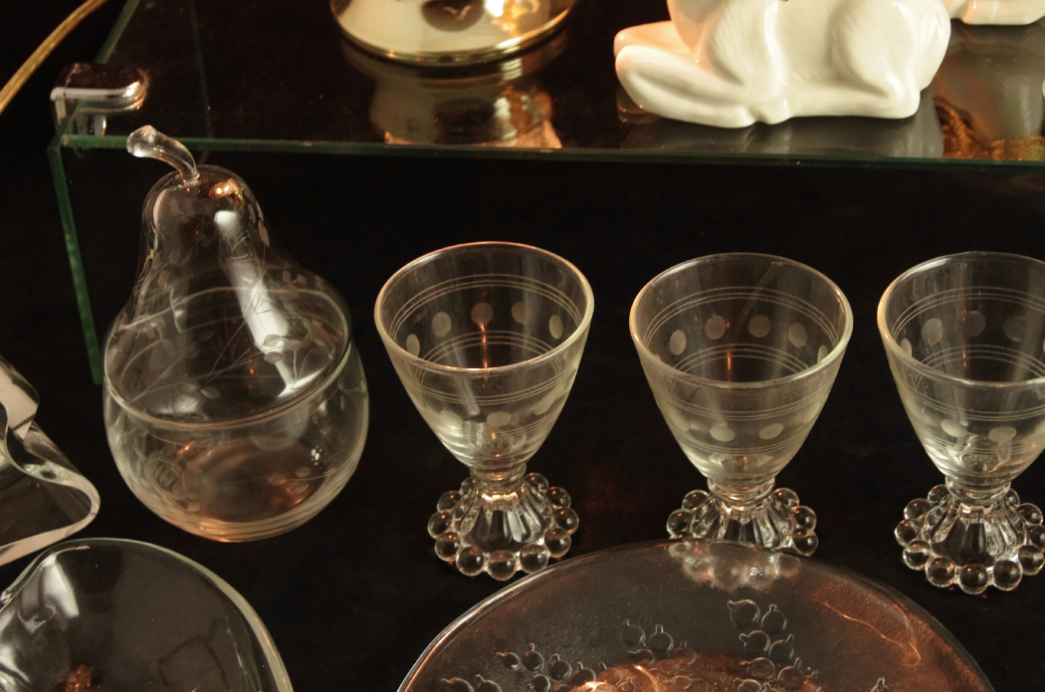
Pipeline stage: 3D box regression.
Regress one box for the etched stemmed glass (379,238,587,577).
[{"bbox_3d":[-0.009,0.025,0.767,0.068,0.094,0.068,-4,38,0],"label":"etched stemmed glass"}]

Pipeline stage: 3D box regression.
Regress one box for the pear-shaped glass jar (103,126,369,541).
[{"bbox_3d":[-0.098,-0.008,0.771,0.088,0.150,0.088,-4,38,0],"label":"pear-shaped glass jar"}]

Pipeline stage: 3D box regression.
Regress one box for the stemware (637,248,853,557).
[{"bbox_3d":[0.070,0.028,0.755,0.068,0.094,0.068,-4,38,0],"label":"stemware"}]

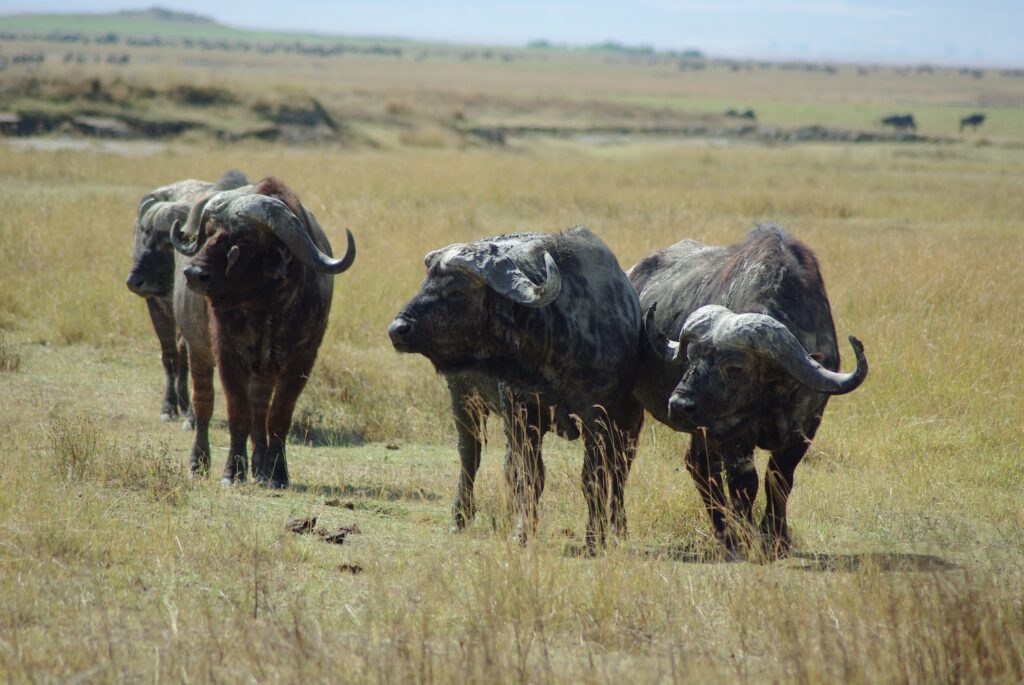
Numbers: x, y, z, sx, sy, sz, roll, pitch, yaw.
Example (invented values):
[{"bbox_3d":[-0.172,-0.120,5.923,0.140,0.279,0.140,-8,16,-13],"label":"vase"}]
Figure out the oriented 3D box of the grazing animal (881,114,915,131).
[{"bbox_3d":[26.327,-15.019,640.000,2.200,1.270,0.620,2,2,0],"label":"grazing animal"}]

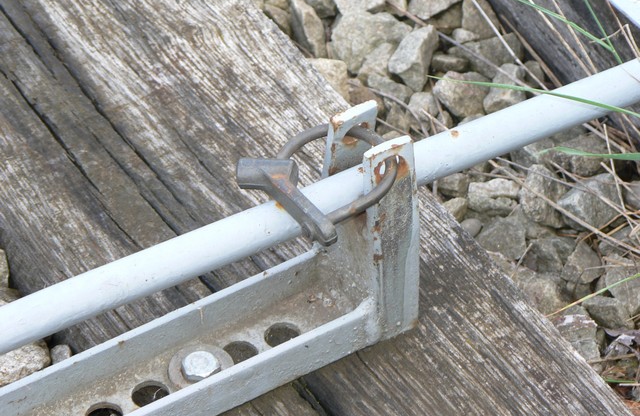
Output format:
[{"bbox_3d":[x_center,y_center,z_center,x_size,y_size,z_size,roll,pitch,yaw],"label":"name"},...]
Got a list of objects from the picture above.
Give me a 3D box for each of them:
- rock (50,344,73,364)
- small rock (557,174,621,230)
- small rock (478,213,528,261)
[{"bbox_3d":[-0.186,0.107,2.374,0.016,0.013,0.017,0,46,0],"label":"rock"},{"bbox_3d":[0.201,-0.005,2.468,0.048,0.036,0.043,0,46,0],"label":"small rock"},{"bbox_3d":[0.125,0.020,2.264,0.033,0.021,0.029,-11,48,-10],"label":"small rock"}]

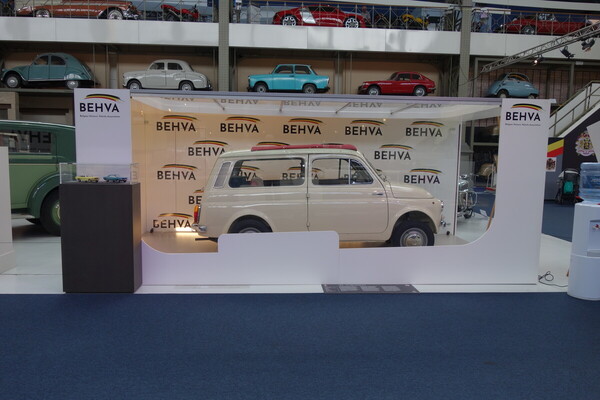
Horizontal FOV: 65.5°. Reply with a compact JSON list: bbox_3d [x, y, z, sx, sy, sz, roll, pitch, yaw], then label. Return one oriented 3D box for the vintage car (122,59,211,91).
[{"bbox_3d":[-5.688,-5.216,20.042,3.680,1.520,1.480,1,6,-4],"label":"vintage car"}]

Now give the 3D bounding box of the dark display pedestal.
[{"bbox_3d":[-1.972,0.369,4.644,0.680,1.060,0.260,1,6,-4],"label":"dark display pedestal"}]

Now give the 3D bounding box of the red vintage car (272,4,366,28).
[{"bbox_3d":[0.905,-7.725,20.432,4.400,1.270,1.880,1,6,-4],"label":"red vintage car"}]

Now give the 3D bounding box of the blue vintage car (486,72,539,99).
[{"bbox_3d":[9.543,-5.015,20.962,2.320,1.350,1.380,-1,6,-16],"label":"blue vintage car"}]

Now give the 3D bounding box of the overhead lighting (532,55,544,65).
[{"bbox_3d":[7.377,-4.321,14.402,0.260,0.280,0.350,6,24,40],"label":"overhead lighting"}]

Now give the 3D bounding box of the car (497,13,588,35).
[{"bbox_3d":[11.070,-7.607,20.977,4.400,1.230,1.660,1,6,-4],"label":"car"}]

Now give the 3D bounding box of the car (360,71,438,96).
[{"bbox_3d":[4.251,-5.000,20.664,3.420,1.230,1.420,1,6,-4],"label":"car"}]

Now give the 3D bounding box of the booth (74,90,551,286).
[{"bbox_3d":[0.123,-0.218,6.067,4.900,1.990,2.550,1,6,-4],"label":"booth"}]

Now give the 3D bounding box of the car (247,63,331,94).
[{"bbox_3d":[-0.500,-5.149,20.392,3.560,1.450,1.500,1,6,-4],"label":"car"}]

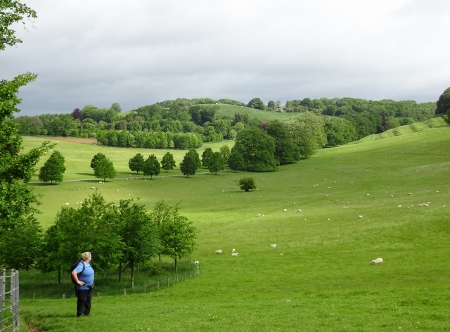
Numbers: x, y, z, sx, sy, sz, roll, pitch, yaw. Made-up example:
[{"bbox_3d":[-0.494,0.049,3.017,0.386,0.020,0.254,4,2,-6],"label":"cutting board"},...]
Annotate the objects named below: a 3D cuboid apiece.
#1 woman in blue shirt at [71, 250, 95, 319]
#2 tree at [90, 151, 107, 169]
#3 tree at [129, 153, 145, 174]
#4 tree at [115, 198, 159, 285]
[{"bbox_3d":[-3.699,3.103,17.000,0.480,1.700,0.560,1,2,26],"label":"woman in blue shirt"},{"bbox_3d":[-45.533,-0.994,235.000,6.143,8.131,6.143,0,2,0],"label":"tree"},{"bbox_3d":[-32.570,-0.830,240.000,6.089,7.566,6.089,0,2,0],"label":"tree"},{"bbox_3d":[-7.349,6.352,54.000,3.654,7.473,3.654,0,2,0],"label":"tree"}]

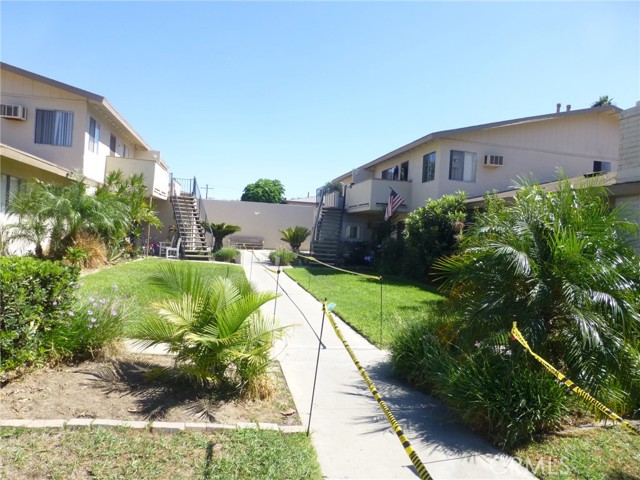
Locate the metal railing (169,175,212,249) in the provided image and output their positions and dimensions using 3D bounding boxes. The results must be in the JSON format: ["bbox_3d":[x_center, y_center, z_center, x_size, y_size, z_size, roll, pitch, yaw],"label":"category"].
[{"bbox_3d":[-5.819,-1.249,19.785,1.250,3.600,4.300,2,1,-22],"label":"metal railing"}]

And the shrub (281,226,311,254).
[{"bbox_3d":[-1.314,0.000,23.800,1.650,1.450,1.600,2,1,-11],"label":"shrub"}]

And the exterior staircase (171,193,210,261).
[{"bbox_3d":[-5.843,-0.699,19.790,1.200,2.900,4.300,2,1,-22],"label":"exterior staircase"}]

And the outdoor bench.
[{"bbox_3d":[-4.487,0.153,27.200,2.050,0.850,0.700,2,1,-11],"label":"outdoor bench"}]

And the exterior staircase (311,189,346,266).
[{"bbox_3d":[0.426,-0.688,20.545,1.250,3.600,4.400,2,1,2],"label":"exterior staircase"}]

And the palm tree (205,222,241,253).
[{"bbox_3d":[-4.795,-0.073,21.600,1.850,1.500,1.800,2,1,-11],"label":"palm tree"}]

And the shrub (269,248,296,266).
[{"bbox_3d":[-1.530,0.714,18.100,1.150,0.750,1.050,2,1,-11],"label":"shrub"}]

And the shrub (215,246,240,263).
[{"bbox_3d":[-3.753,0.600,18.000,1.050,0.680,0.950,2,1,-11],"label":"shrub"}]

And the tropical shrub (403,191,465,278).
[{"bbox_3d":[3.983,-0.121,15.300,2.000,2.850,1.750,2,1,-11],"label":"tropical shrub"}]

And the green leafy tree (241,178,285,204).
[{"bbox_3d":[-6.403,-3.154,48.052,4.900,6.900,4.800,3,1,0],"label":"green leafy tree"}]

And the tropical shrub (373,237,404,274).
[{"bbox_3d":[2.563,0.580,16.600,1.100,1.380,1.050,2,1,-11],"label":"tropical shrub"}]

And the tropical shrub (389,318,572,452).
[{"bbox_3d":[1.376,1.135,4.176,1.000,0.560,2.000,2,1,-11],"label":"tropical shrub"}]

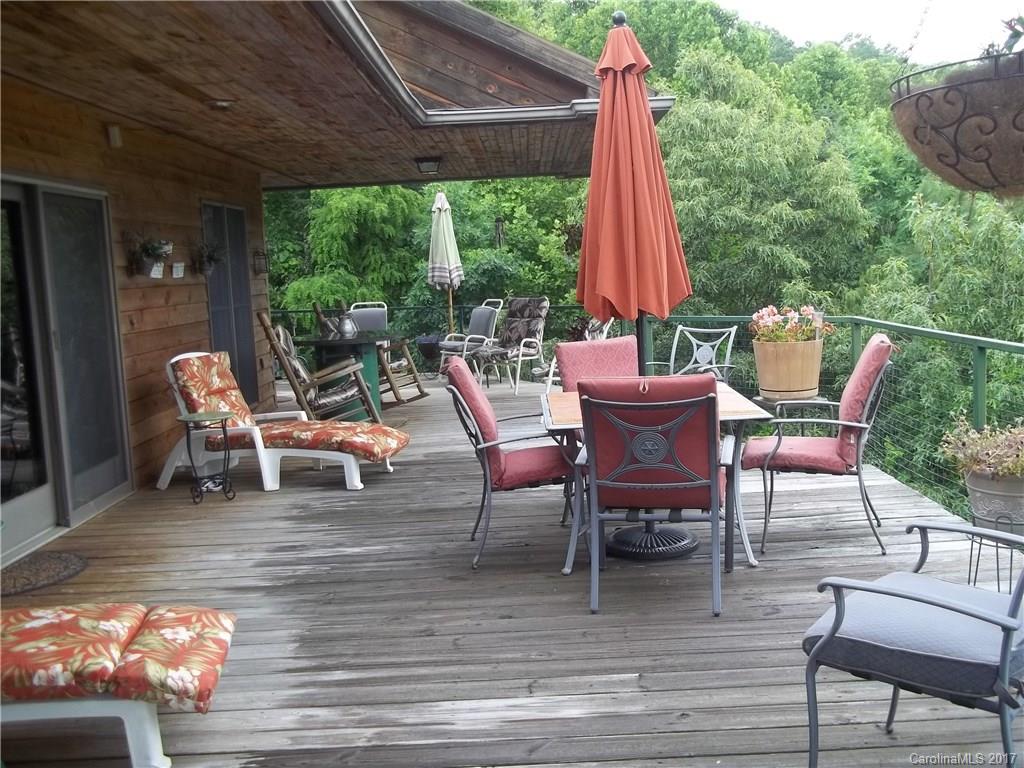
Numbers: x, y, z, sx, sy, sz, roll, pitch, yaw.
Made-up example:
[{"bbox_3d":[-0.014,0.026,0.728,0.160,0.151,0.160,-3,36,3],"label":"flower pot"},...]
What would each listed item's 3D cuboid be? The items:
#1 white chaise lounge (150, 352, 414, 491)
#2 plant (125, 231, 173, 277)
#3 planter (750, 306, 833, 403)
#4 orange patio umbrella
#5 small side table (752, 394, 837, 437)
[{"bbox_3d":[-1.625,0.231,6.752,1.633,0.927,0.671,-1,7,11],"label":"white chaise lounge"},{"bbox_3d":[-2.590,-0.933,6.765,0.240,0.310,0.330,-2,7,1],"label":"plant"},{"bbox_3d":[1.918,-0.211,6.524,0.560,0.650,0.540,-2,7,1],"label":"planter"},{"bbox_3d":[0.604,-0.544,4.690,0.560,2.498,0.540,-4,7,1],"label":"orange patio umbrella"},{"bbox_3d":[1.935,0.339,6.554,0.520,0.470,0.500,-2,7,1],"label":"small side table"}]

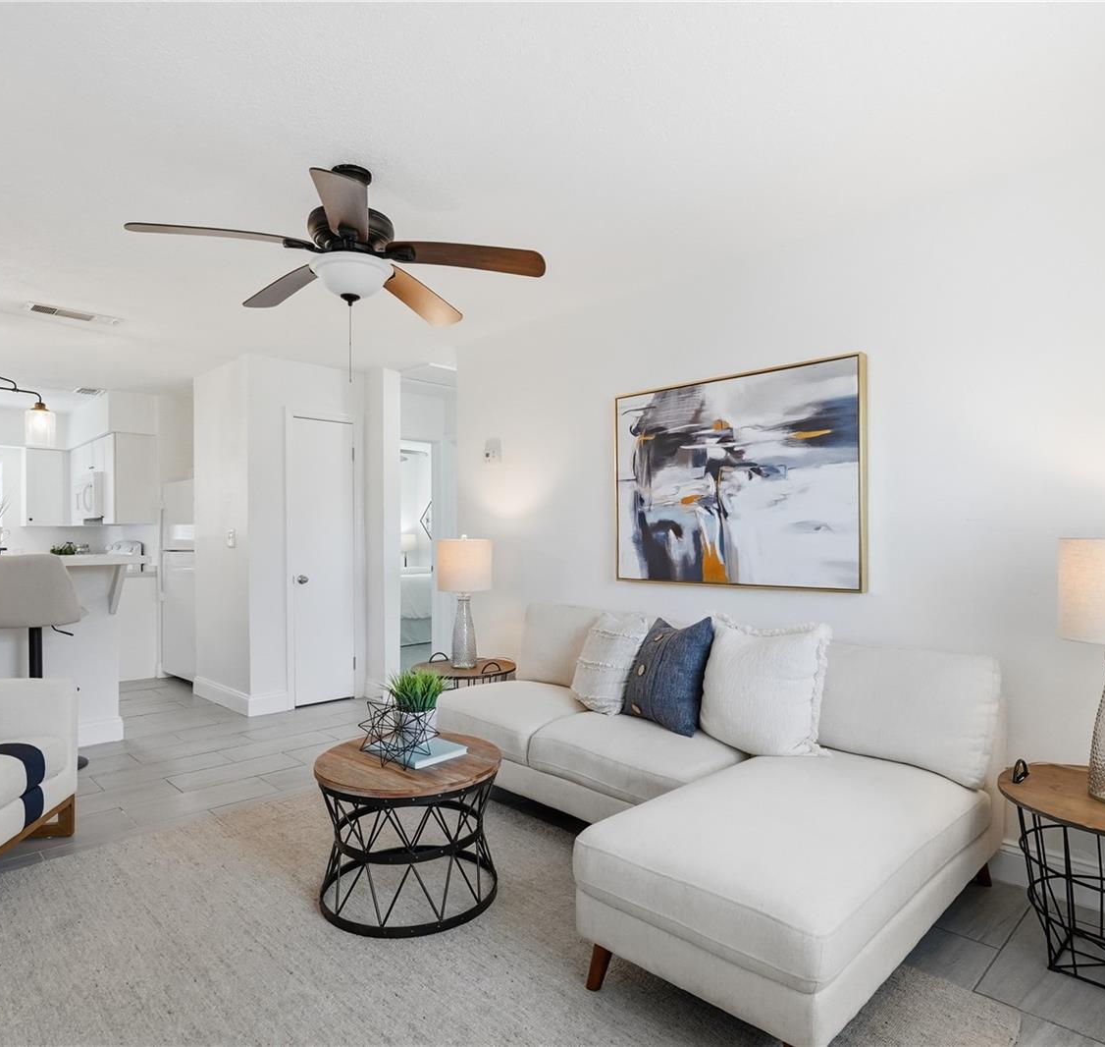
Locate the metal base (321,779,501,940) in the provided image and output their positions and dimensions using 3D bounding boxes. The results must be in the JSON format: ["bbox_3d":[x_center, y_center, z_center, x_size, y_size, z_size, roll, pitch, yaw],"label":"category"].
[{"bbox_3d":[-0.479,1.030,2.364,0.585,0.410,0.585,-1,-1,0],"label":"metal base"}]

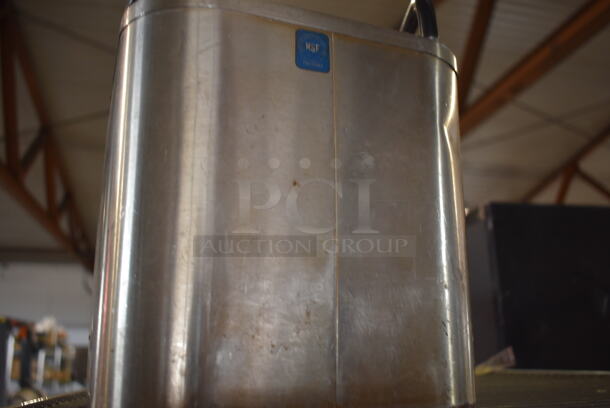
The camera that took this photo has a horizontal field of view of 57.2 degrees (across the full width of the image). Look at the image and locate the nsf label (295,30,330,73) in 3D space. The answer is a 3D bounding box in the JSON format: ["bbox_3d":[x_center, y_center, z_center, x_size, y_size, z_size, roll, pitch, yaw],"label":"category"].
[{"bbox_3d":[0.005,-0.103,0.380,0.025,0.028,0.002,4,-12,-22],"label":"nsf label"}]

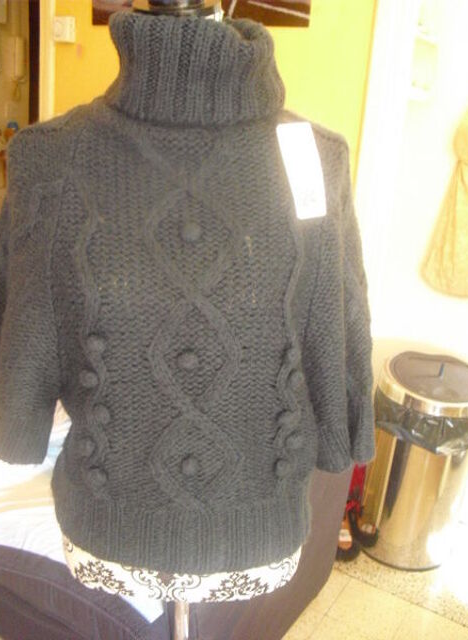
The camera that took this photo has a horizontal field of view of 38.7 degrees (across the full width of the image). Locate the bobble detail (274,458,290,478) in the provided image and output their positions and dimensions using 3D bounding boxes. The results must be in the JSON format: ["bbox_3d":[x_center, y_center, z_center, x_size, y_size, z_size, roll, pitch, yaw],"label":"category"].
[{"bbox_3d":[0.066,0.202,0.904,0.024,0.027,0.018,-2,12,-25],"label":"bobble detail"}]

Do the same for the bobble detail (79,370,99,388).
[{"bbox_3d":[-0.197,0.080,0.899,0.027,0.025,0.018,8,12,20],"label":"bobble detail"}]

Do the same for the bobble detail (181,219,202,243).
[{"bbox_3d":[-0.052,-0.109,0.817,0.026,0.026,0.018,3,11,-5],"label":"bobble detail"}]

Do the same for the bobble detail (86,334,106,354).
[{"bbox_3d":[-0.184,0.033,0.889,0.027,0.027,0.018,8,12,20],"label":"bobble detail"}]

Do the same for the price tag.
[{"bbox_3d":[0.085,-0.186,0.829,0.043,0.125,0.008,-10,-5,-8],"label":"price tag"}]

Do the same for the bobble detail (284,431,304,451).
[{"bbox_3d":[0.082,0.164,0.904,0.027,0.027,0.018,-2,12,-25],"label":"bobble detail"}]

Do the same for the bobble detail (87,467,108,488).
[{"bbox_3d":[-0.188,0.216,0.915,0.029,0.029,0.018,8,12,20],"label":"bobble detail"}]

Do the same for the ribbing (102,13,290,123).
[{"bbox_3d":[-0.053,-0.339,0.891,0.235,0.154,0.196,3,11,-5],"label":"ribbing"}]

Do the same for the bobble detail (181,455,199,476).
[{"bbox_3d":[-0.058,0.190,0.868,0.024,0.028,0.018,3,11,-5],"label":"bobble detail"}]

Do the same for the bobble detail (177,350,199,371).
[{"bbox_3d":[-0.060,0.052,0.858,0.027,0.026,0.018,3,11,-5],"label":"bobble detail"}]

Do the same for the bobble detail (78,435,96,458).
[{"bbox_3d":[-0.201,0.175,0.915,0.026,0.029,0.018,8,12,20],"label":"bobble detail"}]

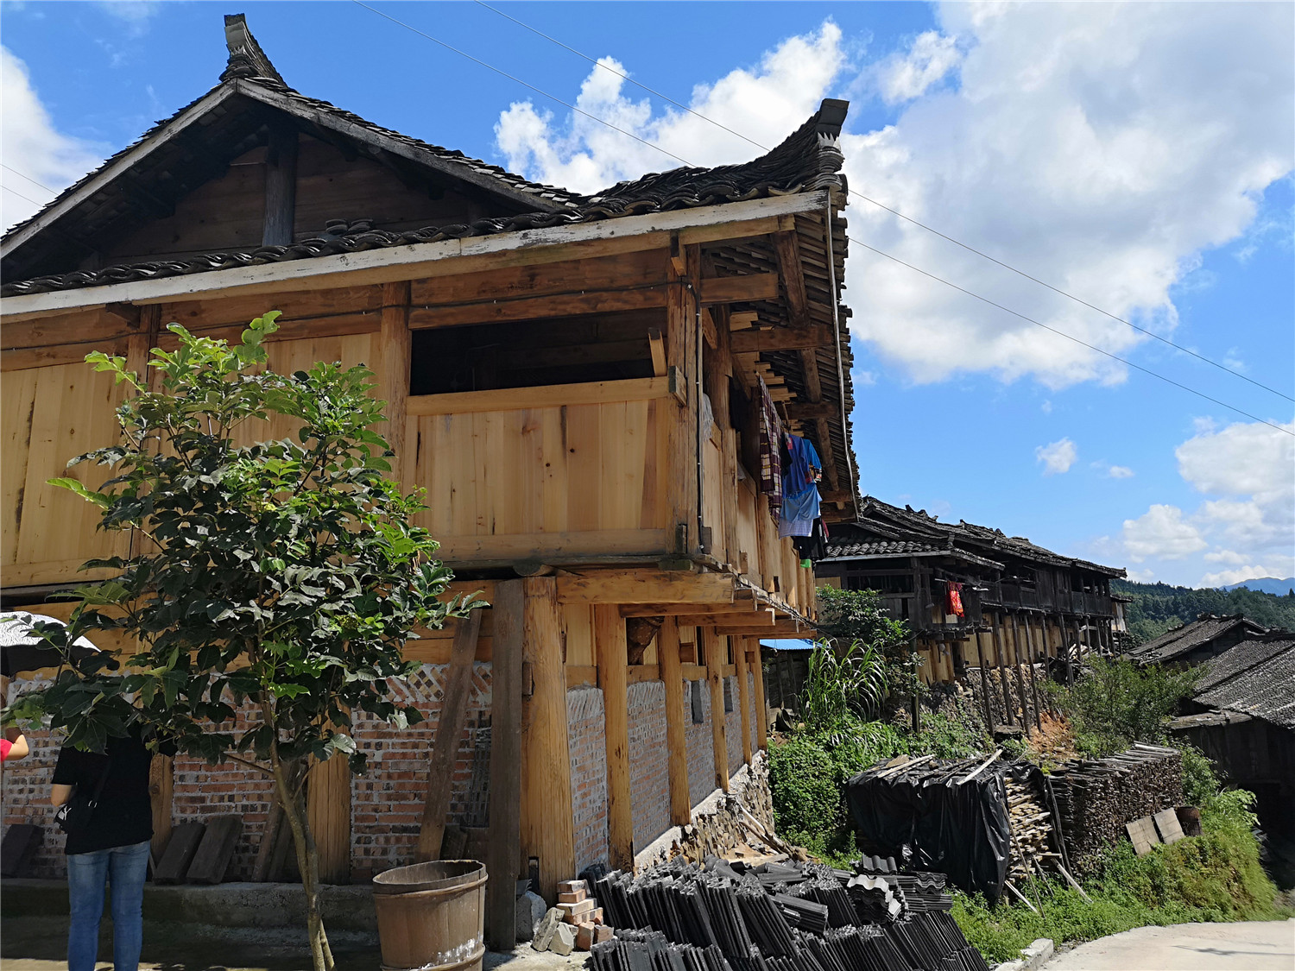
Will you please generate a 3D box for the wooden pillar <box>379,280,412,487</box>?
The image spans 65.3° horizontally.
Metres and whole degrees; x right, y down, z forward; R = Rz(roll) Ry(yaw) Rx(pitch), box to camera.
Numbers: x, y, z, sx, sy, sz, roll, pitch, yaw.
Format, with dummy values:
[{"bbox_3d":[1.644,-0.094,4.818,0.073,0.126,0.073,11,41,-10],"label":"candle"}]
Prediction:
[{"bbox_3d":[-1.398,-0.357,5.621,0.165,1.670,0.165,-4,-11,11],"label":"wooden pillar"}]

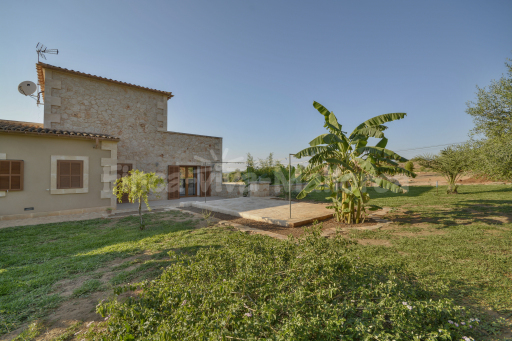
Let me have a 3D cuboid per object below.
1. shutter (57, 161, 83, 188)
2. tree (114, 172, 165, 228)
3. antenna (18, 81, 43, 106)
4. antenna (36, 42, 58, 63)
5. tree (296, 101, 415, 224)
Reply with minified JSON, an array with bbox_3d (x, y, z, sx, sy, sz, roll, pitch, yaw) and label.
[{"bbox_3d":[-7.600,0.180,8.750,0.830,1.160,0.050,0,-1,-41],"label":"shutter"},{"bbox_3d":[-3.740,0.950,6.800,1.500,1.900,1.400,0,-1,0],"label":"tree"},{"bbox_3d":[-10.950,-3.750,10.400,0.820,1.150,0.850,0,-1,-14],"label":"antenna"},{"bbox_3d":[-10.600,-6.000,10.850,1.100,0.950,0.500,0,-1,-1],"label":"antenna"},{"bbox_3d":[3.450,-0.290,7.400,3.900,4.250,3.600,0,-1,0],"label":"tree"}]

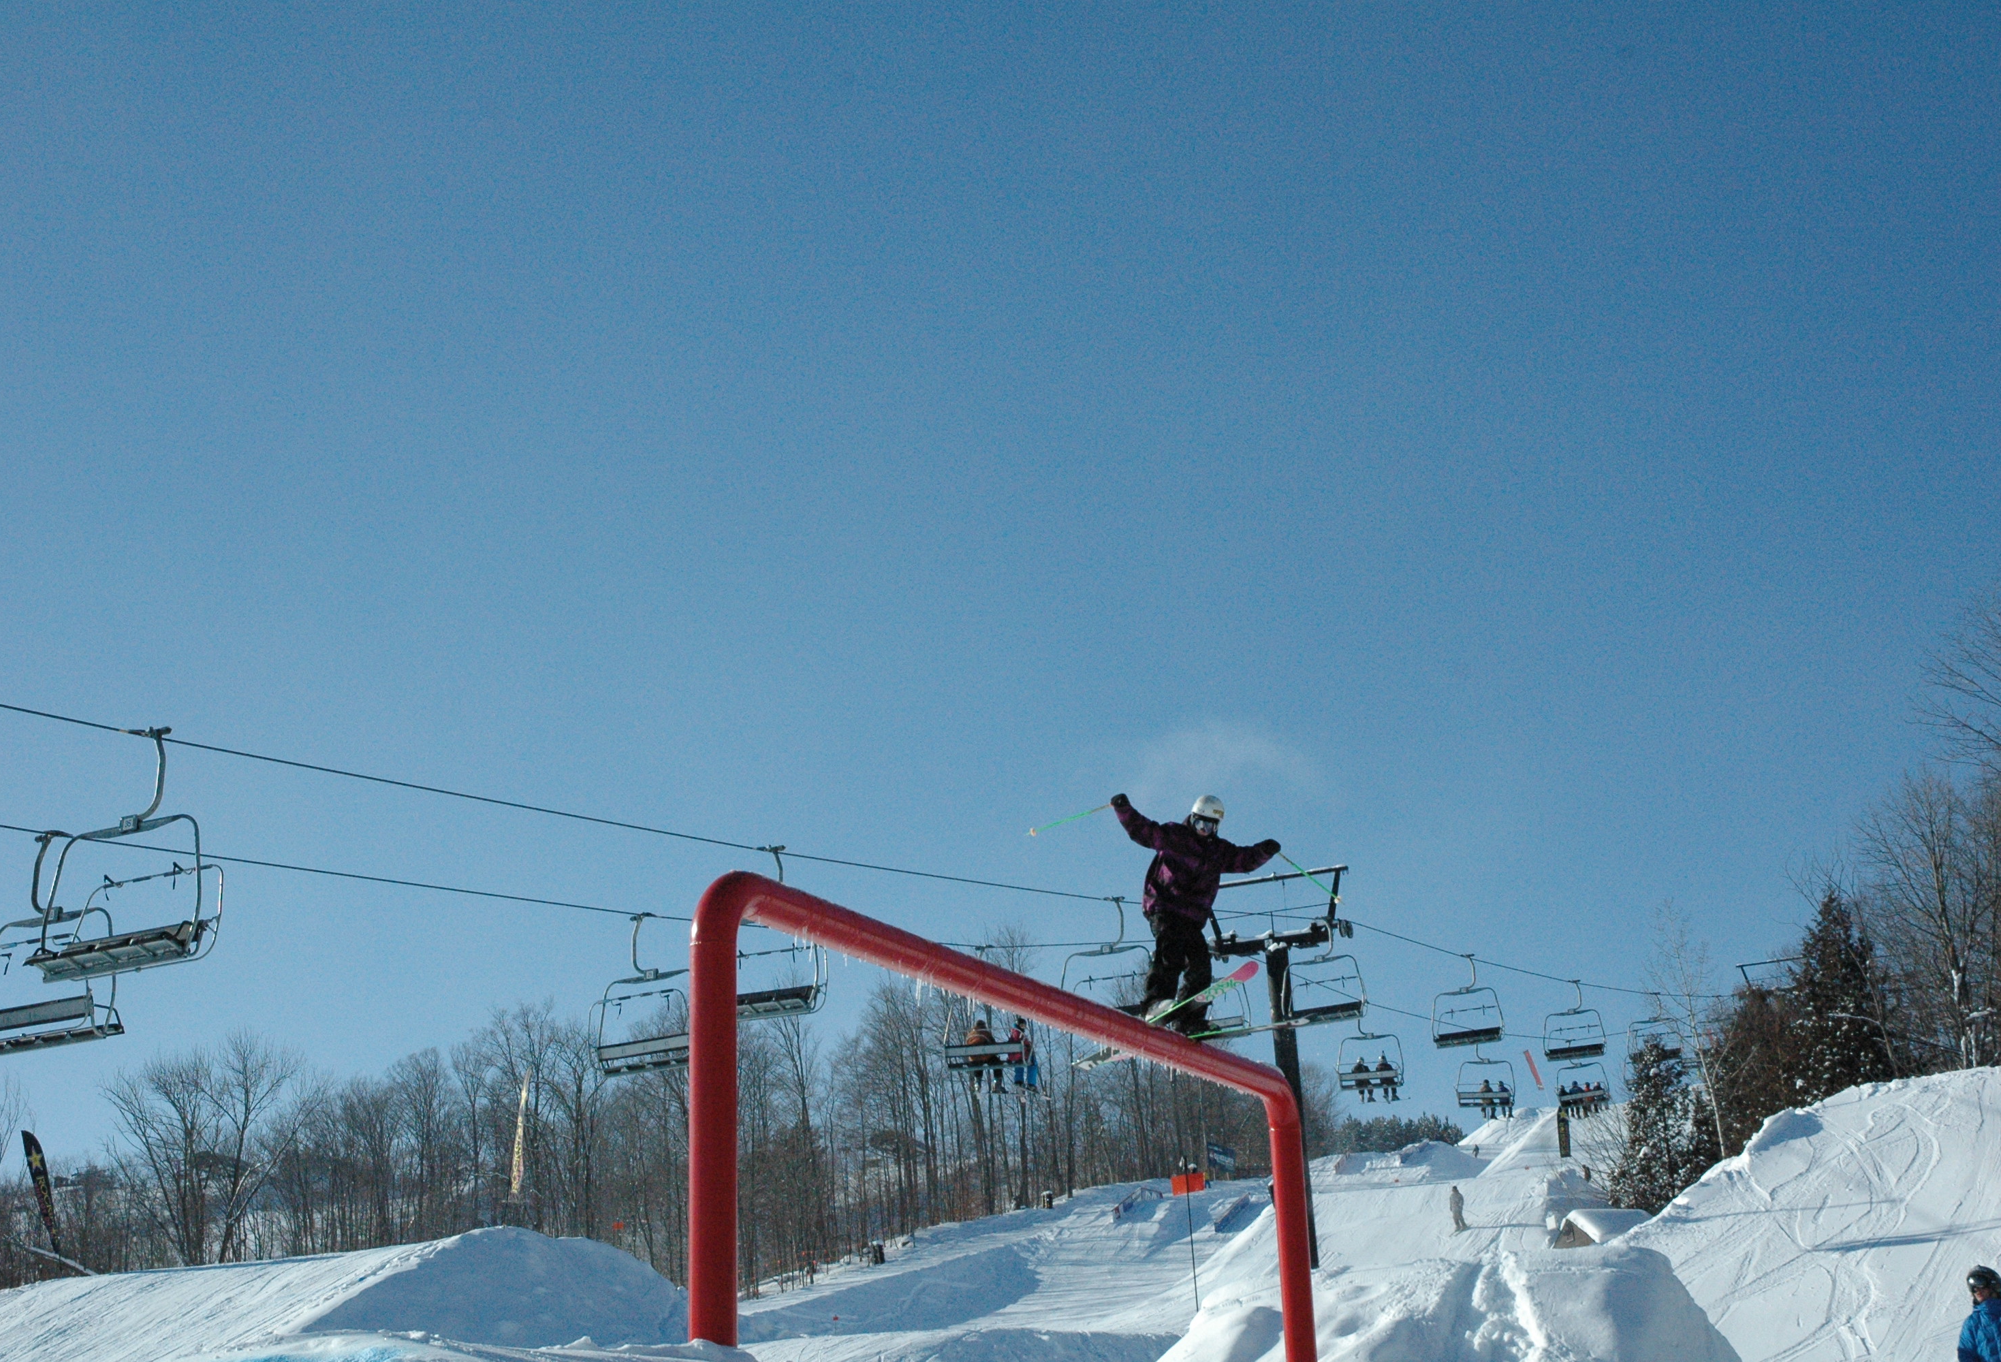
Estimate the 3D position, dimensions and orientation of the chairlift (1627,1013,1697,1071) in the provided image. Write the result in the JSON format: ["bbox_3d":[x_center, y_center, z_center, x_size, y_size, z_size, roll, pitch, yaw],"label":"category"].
[{"bbox_3d":[27.092,14.294,108.102,2.300,2.850,1.000,-11,-21,24],"label":"chairlift"}]

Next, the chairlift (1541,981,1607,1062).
[{"bbox_3d":[20.929,12.386,95.202,2.300,2.850,1.000,-11,-21,24],"label":"chairlift"}]

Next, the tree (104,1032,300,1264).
[{"bbox_3d":[-36.361,21.807,120.000,8.800,11.300,8.200,-2,-19,0],"label":"tree"}]

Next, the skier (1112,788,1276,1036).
[{"bbox_3d":[1.402,1.712,19.100,1.200,1.700,0.650,6,-21,-22],"label":"skier"}]

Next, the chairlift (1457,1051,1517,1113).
[{"bbox_3d":[18.527,14.784,99.588,2.300,2.850,1.000,-11,-21,24],"label":"chairlift"}]

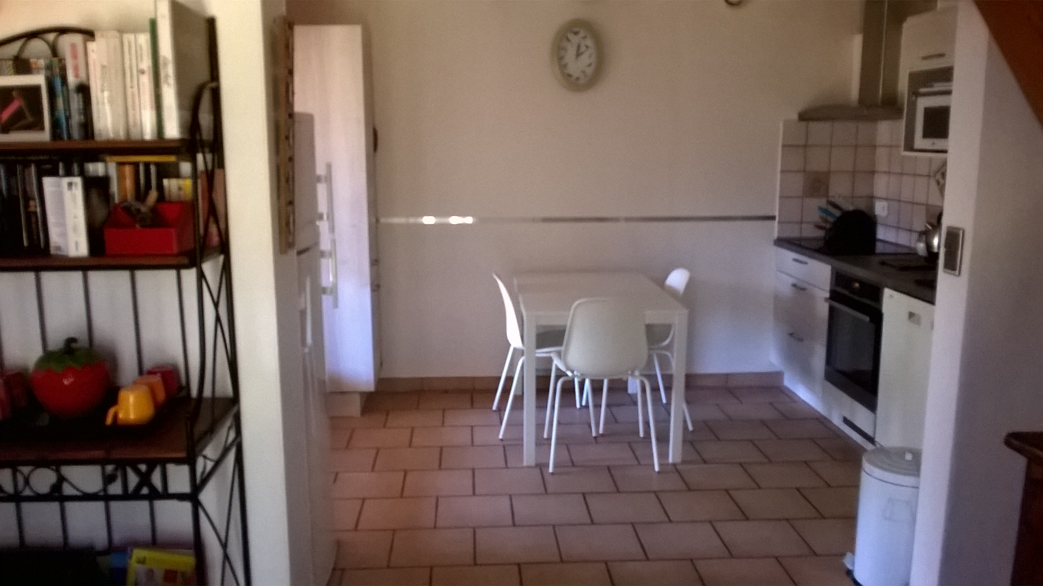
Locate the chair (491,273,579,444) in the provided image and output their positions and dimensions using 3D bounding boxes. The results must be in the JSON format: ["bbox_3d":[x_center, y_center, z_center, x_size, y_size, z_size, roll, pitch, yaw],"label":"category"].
[{"bbox_3d":[0.109,0.299,4.614,0.520,0.830,0.520,-1,10,-5],"label":"chair"}]

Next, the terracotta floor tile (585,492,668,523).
[{"bbox_3d":[0.434,0.898,3.571,0.305,0.012,0.301,-1,10,-3],"label":"terracotta floor tile"}]

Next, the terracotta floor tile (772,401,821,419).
[{"bbox_3d":[1.620,0.677,4.889,0.309,0.012,0.304,-1,10,-3],"label":"terracotta floor tile"}]

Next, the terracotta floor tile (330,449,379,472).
[{"bbox_3d":[-0.858,0.806,4.106,0.305,0.012,0.301,-1,10,-3],"label":"terracotta floor tile"}]

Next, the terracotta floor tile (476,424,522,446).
[{"bbox_3d":[-0.092,0.749,4.479,0.305,0.012,0.305,-1,10,-3],"label":"terracotta floor tile"}]

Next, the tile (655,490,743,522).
[{"bbox_3d":[0.749,0.896,3.594,0.305,0.012,0.305,-1,10,-3],"label":"tile"}]

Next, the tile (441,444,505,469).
[{"bbox_3d":[-0.232,0.803,4.161,0.302,0.012,0.302,-1,10,-3],"label":"tile"}]

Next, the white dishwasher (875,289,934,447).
[{"bbox_3d":[1.946,0.437,3.650,0.600,0.830,0.600,-1,10,-3],"label":"white dishwasher"}]

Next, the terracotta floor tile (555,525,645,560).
[{"bbox_3d":[0.296,0.955,3.269,0.302,0.012,0.302,-1,10,-3],"label":"terracotta floor tile"}]

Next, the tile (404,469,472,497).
[{"bbox_3d":[-0.370,0.860,3.857,0.309,0.012,0.304,-1,10,-3],"label":"tile"}]

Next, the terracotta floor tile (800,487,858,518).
[{"bbox_3d":[1.380,0.891,3.641,0.302,0.012,0.302,-1,10,-3],"label":"terracotta floor tile"}]

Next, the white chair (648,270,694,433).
[{"bbox_3d":[0.659,0.283,4.714,0.530,0.858,0.505,-1,10,-6],"label":"white chair"}]

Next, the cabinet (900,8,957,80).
[{"bbox_3d":[2.033,-1.140,3.842,0.376,0.255,0.580,-1,10,-3],"label":"cabinet"}]

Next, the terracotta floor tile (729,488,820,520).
[{"bbox_3d":[1.064,0.893,3.612,0.305,0.012,0.305,-1,10,-3],"label":"terracotta floor tile"}]

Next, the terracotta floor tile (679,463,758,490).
[{"bbox_3d":[0.886,0.840,3.899,0.305,0.012,0.301,-1,10,-3],"label":"terracotta floor tile"}]

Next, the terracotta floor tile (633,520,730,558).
[{"bbox_3d":[0.619,0.964,3.326,0.310,0.012,0.308,-1,10,-3],"label":"terracotta floor tile"}]

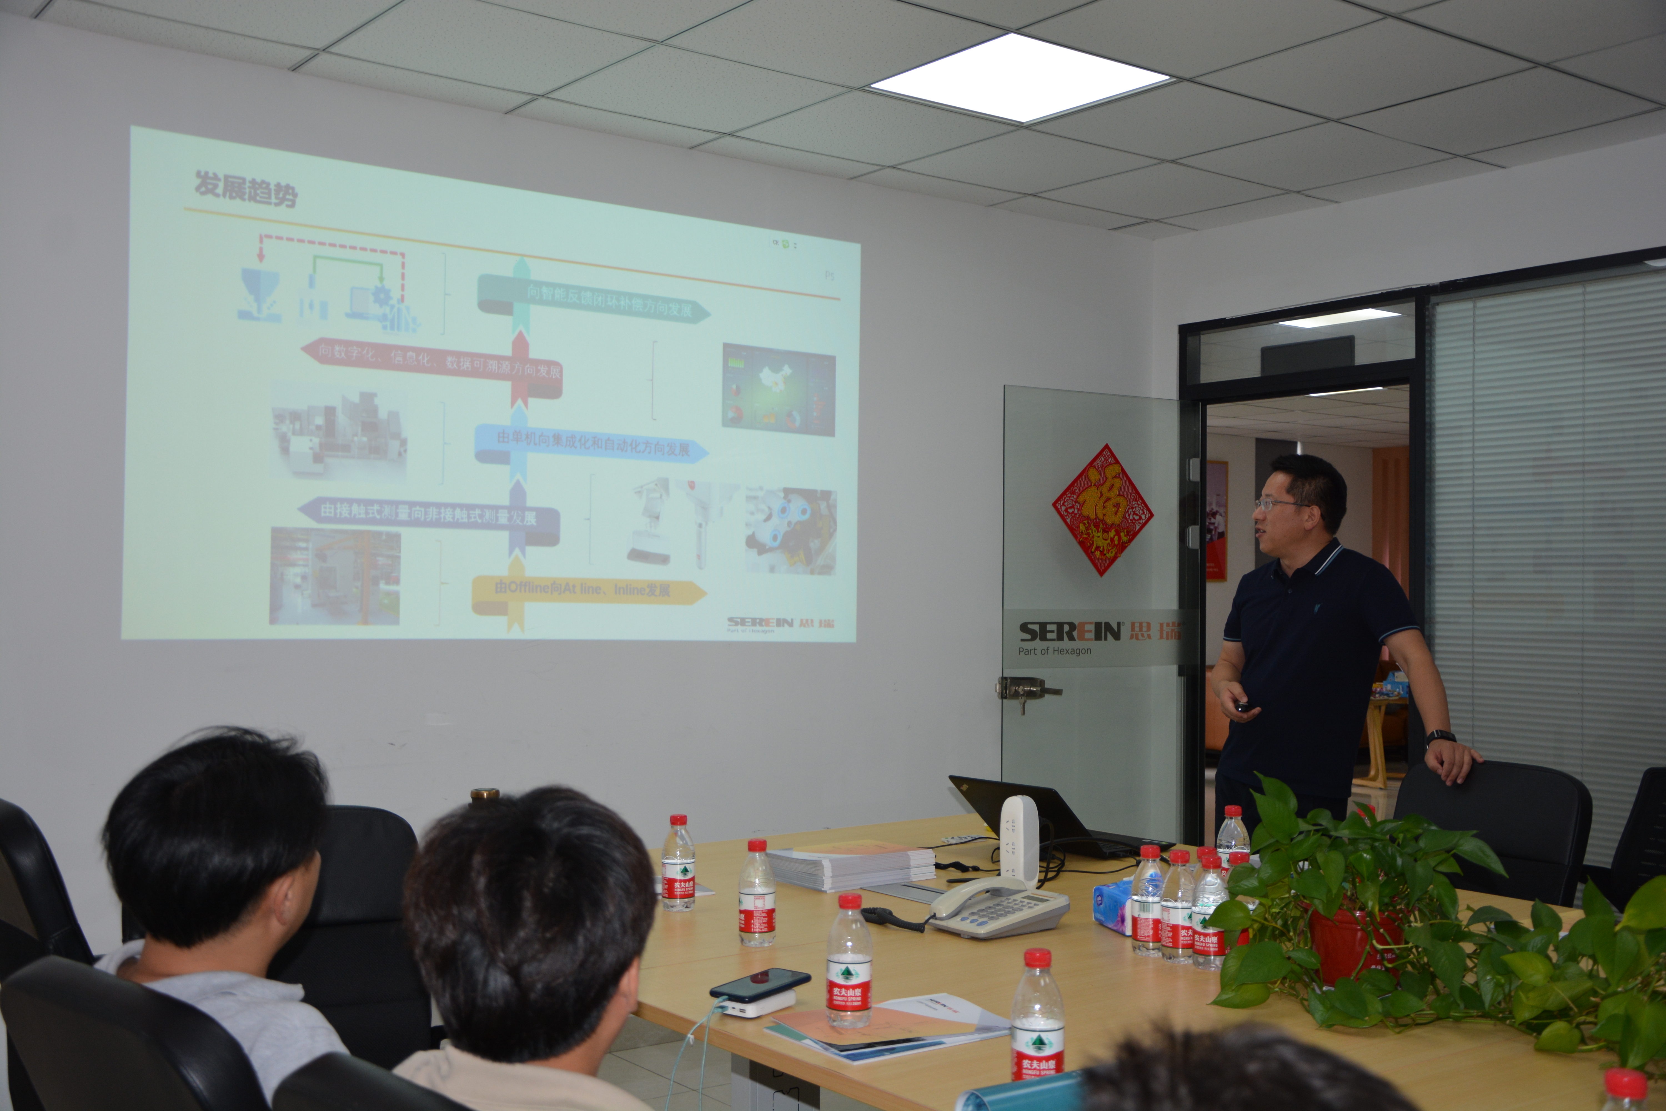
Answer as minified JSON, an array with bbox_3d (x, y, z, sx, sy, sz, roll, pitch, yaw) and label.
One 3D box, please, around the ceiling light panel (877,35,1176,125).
[{"bbox_3d":[0.480,-1.214,4.396,0.585,0.030,0.585,2,-1,-37],"label":"ceiling light panel"}]

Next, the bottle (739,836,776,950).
[{"bbox_3d":[-0.129,0.575,2.926,0.062,0.177,0.062,1,-1,0],"label":"bottle"}]

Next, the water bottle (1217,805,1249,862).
[{"bbox_3d":[0.809,0.596,3.454,0.062,0.177,0.062,2,-1,-37],"label":"water bottle"}]

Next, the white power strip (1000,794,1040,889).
[{"bbox_3d":[0.366,0.572,3.352,0.045,0.200,0.064,2,-1,-37],"label":"white power strip"}]

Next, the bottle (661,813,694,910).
[{"bbox_3d":[-0.290,0.576,3.217,0.061,0.176,0.061,1,-1,-5],"label":"bottle"}]

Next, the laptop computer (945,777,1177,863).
[{"bbox_3d":[0.535,0.604,3.998,0.412,0.175,0.342,2,-1,-39],"label":"laptop computer"}]

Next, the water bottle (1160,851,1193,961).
[{"bbox_3d":[0.576,0.582,2.842,0.062,0.177,0.062,1,-1,0],"label":"water bottle"}]

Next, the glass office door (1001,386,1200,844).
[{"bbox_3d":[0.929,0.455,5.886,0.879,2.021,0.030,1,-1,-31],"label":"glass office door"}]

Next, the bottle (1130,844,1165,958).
[{"bbox_3d":[0.526,0.571,2.837,0.061,0.176,0.061,1,-1,11],"label":"bottle"}]

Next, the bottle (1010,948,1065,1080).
[{"bbox_3d":[0.245,0.562,2.046,0.062,0.177,0.062,1,-1,0],"label":"bottle"}]

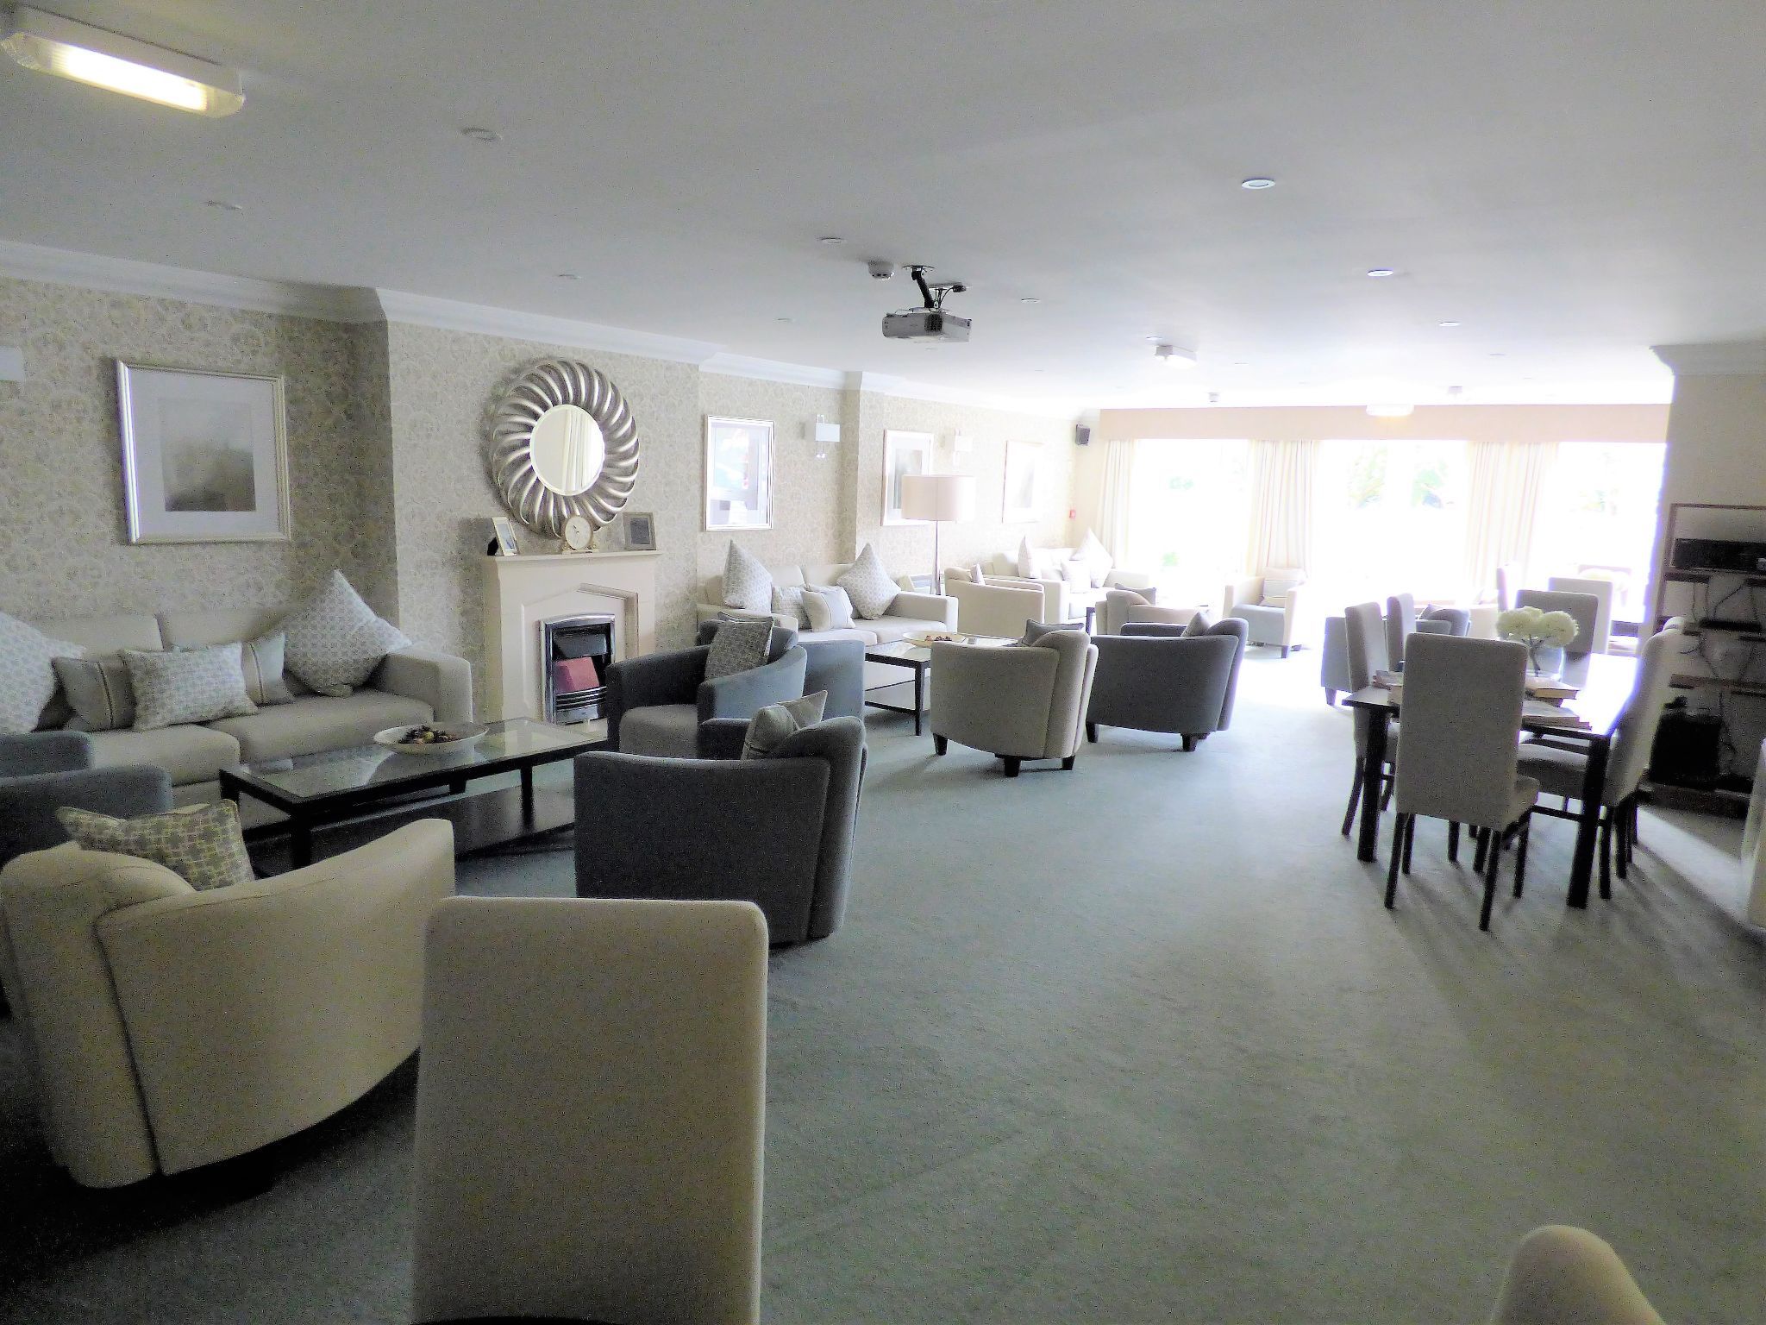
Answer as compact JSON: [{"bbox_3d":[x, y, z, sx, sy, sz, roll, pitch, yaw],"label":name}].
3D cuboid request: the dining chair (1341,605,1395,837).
[{"bbox_3d":[2.547,0.309,4.837,0.570,1.060,0.430,10,13,40],"label":"dining chair"}]

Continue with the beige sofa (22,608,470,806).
[{"bbox_3d":[-3.025,0.234,4.490,0.899,0.869,2.074,11,13,38],"label":"beige sofa"}]

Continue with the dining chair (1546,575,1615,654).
[{"bbox_3d":[5.153,-0.079,7.627,0.430,1.060,0.590,10,12,37],"label":"dining chair"}]

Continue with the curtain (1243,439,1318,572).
[{"bbox_3d":[4.196,-1.304,10.926,0.691,2.173,0.148,11,13,38],"label":"curtain"}]

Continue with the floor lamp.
[{"bbox_3d":[0.467,-0.863,9.330,0.670,1.710,0.670,2,10,0],"label":"floor lamp"}]

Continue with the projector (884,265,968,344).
[{"bbox_3d":[0.211,-1.621,4.665,0.300,0.300,0.230,10,12,37],"label":"projector"}]

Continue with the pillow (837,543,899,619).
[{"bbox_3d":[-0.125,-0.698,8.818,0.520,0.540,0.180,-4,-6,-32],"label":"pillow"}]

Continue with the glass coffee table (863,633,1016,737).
[{"bbox_3d":[0.347,0.112,7.044,0.622,0.474,1.185,10,12,35],"label":"glass coffee table"}]

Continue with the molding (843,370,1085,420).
[{"bbox_3d":[1.001,-2.632,10.244,0.140,0.160,4.019,10,12,37],"label":"molding"}]

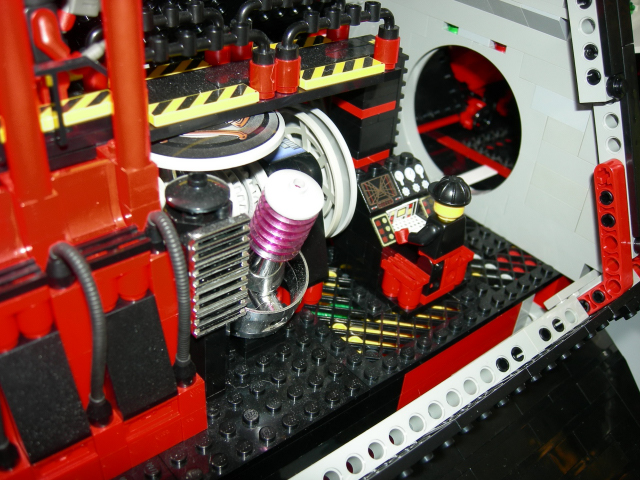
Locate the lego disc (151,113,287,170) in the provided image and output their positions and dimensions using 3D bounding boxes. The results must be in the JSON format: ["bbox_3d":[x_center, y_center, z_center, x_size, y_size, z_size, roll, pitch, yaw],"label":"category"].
[{"bbox_3d":[-0.035,-0.033,0.190,0.049,0.004,0.049,4,34,-2],"label":"lego disc"}]

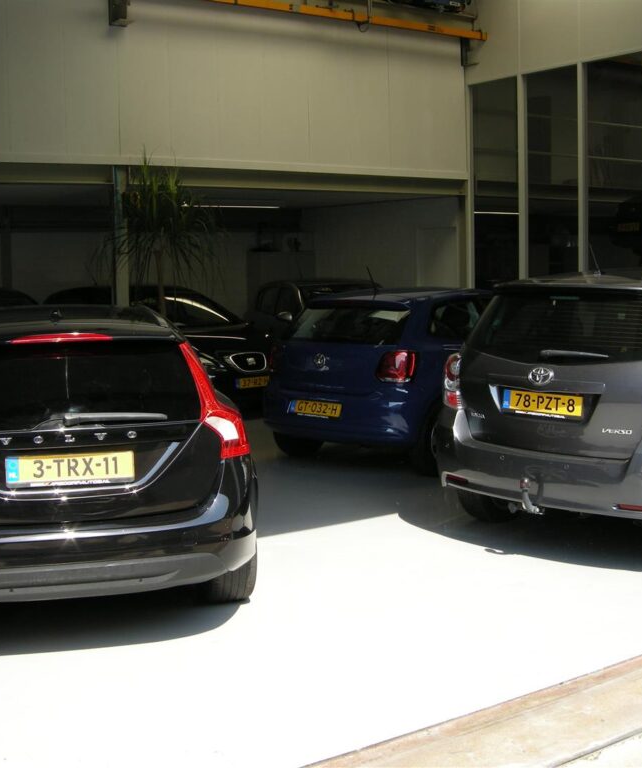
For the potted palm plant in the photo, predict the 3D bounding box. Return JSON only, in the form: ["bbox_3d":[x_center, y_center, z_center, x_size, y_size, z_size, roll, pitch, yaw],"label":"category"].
[{"bbox_3d":[-1.548,-0.859,10.562,1.200,2.820,1.200,-1,6,0],"label":"potted palm plant"}]

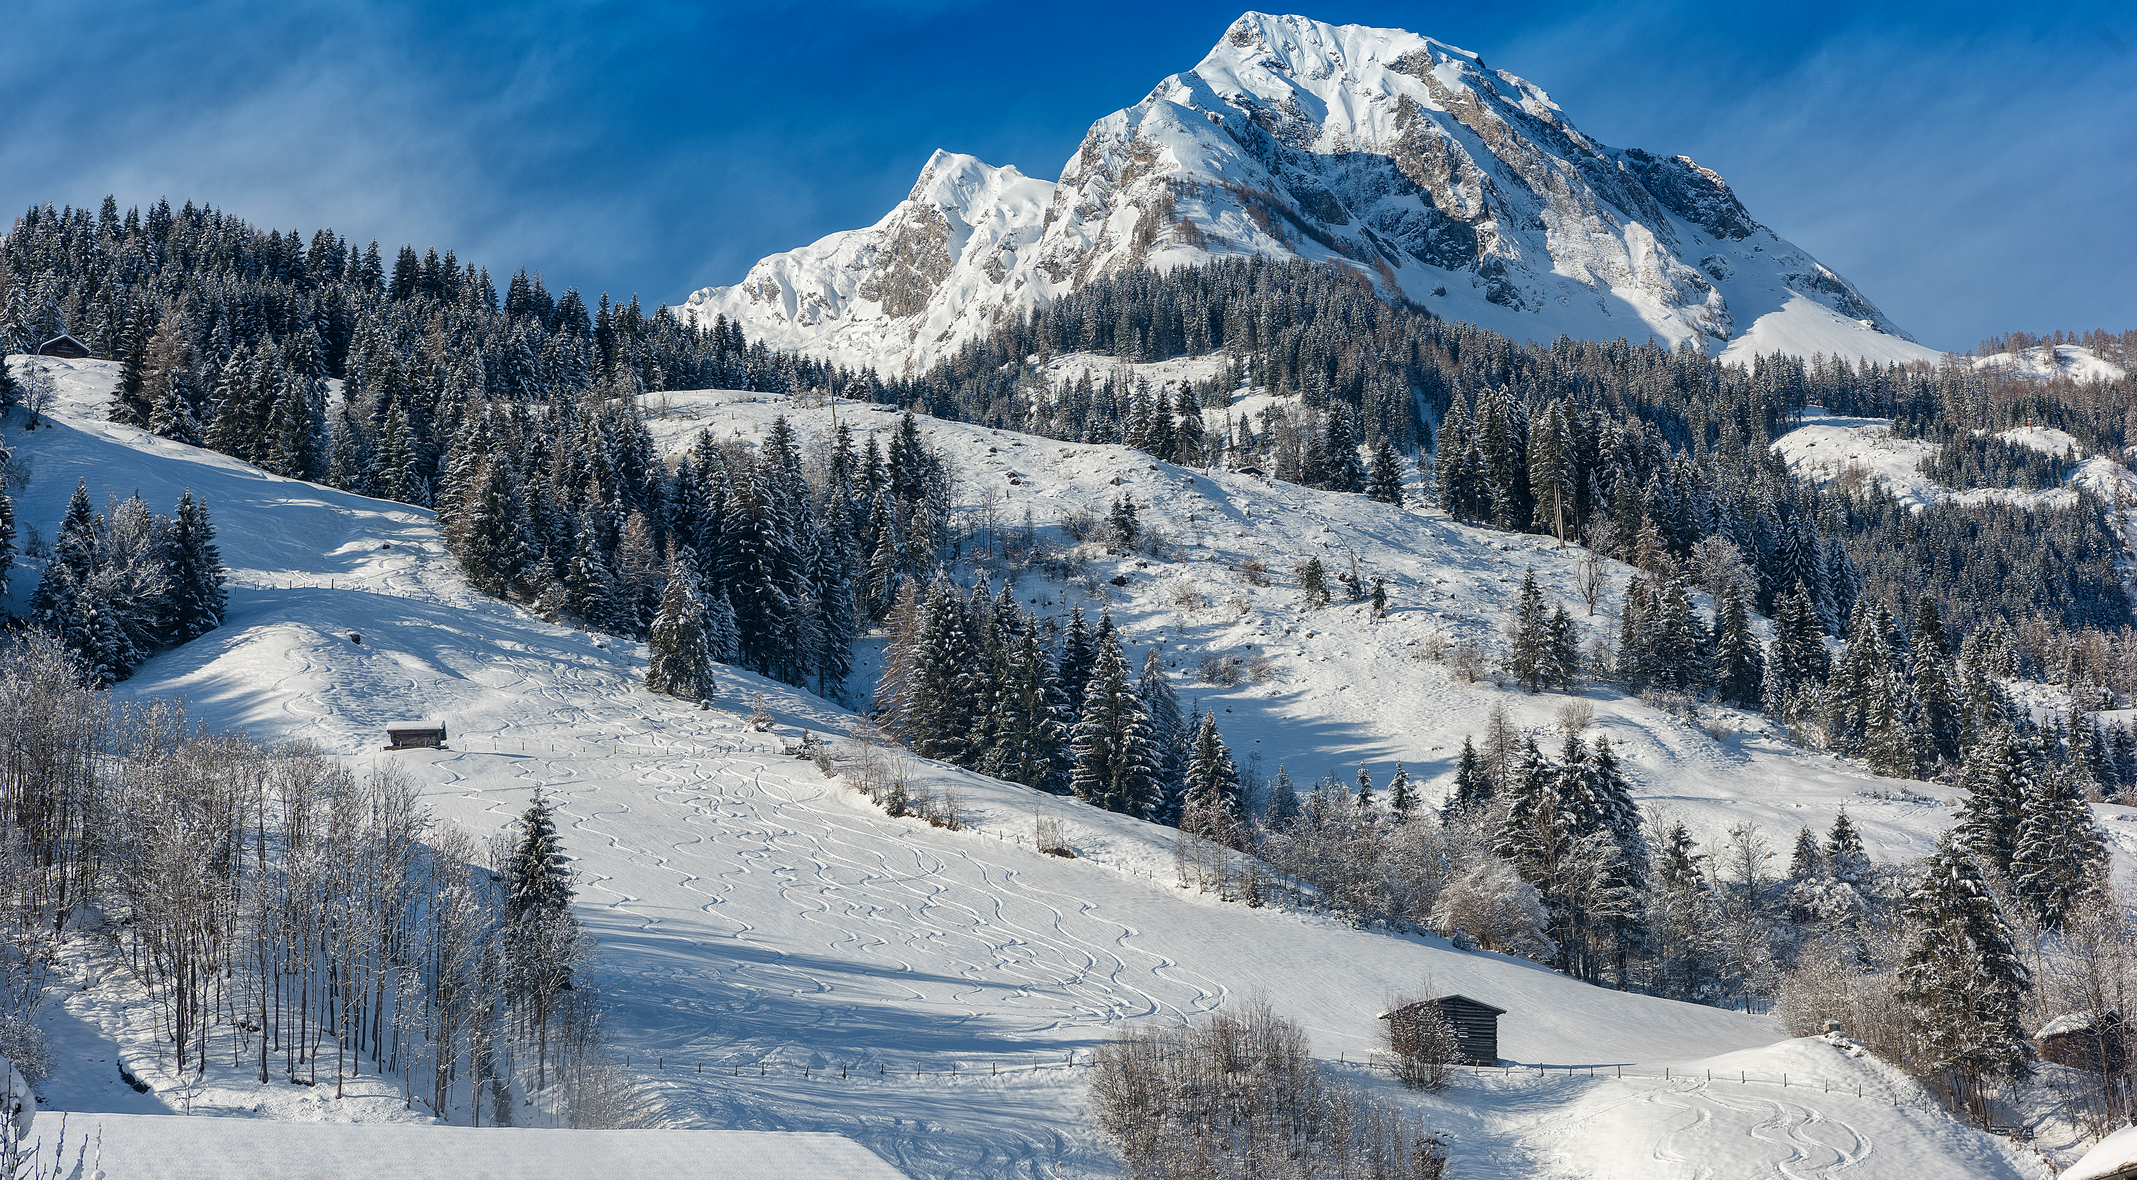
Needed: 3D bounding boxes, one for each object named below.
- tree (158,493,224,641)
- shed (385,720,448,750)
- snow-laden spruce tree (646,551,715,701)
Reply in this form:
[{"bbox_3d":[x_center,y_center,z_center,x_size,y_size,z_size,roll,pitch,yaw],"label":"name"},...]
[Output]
[{"bbox_3d":[-112.730,-3.010,535.000,8.200,19.300,8.200,0,-11,0],"label":"tree"},{"bbox_3d":[-71.380,15.900,455.000,6.700,3.200,4.600,1,-11,-3],"label":"shed"},{"bbox_3d":[-45.300,4.190,485.000,7.900,17.400,7.900,0,-11,0],"label":"snow-laden spruce tree"}]

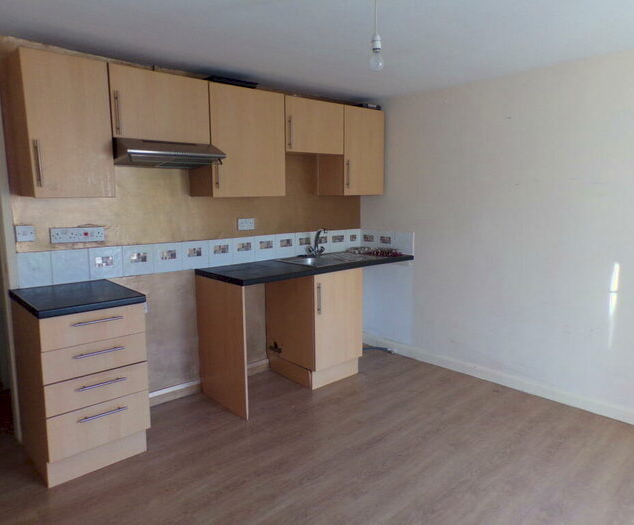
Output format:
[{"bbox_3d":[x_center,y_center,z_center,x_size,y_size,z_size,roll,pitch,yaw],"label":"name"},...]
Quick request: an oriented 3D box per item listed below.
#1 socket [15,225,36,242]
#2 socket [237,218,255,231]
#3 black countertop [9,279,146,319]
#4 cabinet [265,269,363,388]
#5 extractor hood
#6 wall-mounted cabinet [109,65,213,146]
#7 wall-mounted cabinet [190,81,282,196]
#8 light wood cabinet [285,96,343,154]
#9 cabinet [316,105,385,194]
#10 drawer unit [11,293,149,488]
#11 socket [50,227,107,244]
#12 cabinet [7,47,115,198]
[{"bbox_3d":[-1.606,-0.157,2.680,0.087,0.085,0.020,-8,12,-42],"label":"socket"},{"bbox_3d":[-0.530,-0.287,3.665,0.150,0.087,0.020,-8,12,-42],"label":"socket"},{"bbox_3d":[-1.295,0.183,2.620,0.507,0.039,0.604,-8,12,-42],"label":"black countertop"},{"bbox_3d":[-0.017,0.462,3.858,0.503,0.871,0.573,-8,12,-42],"label":"cabinet"},{"bbox_3d":[-0.931,-0.651,2.917,0.607,0.139,0.480,-8,12,-42],"label":"extractor hood"},{"bbox_3d":[-0.994,-0.922,2.945,0.613,0.388,0.295,-8,12,-42],"label":"wall-mounted cabinet"},{"bbox_3d":[-0.547,-0.821,3.377,0.604,0.712,0.295,-8,12,-42],"label":"wall-mounted cabinet"},{"bbox_3d":[-0.103,-1.036,3.759,0.603,0.393,0.295,-8,12,-42],"label":"light wood cabinet"},{"bbox_3d":[0.301,-0.932,4.152,0.499,0.712,0.295,-8,12,-42],"label":"cabinet"},{"bbox_3d":[-1.303,0.632,2.687,0.502,0.869,0.598,-8,12,-42],"label":"drawer unit"},{"bbox_3d":[-1.405,-0.160,2.867,0.297,0.087,0.020,-8,12,-42],"label":"socket"},{"bbox_3d":[-1.371,-0.712,2.624,0.412,0.712,0.295,-8,12,-42],"label":"cabinet"}]

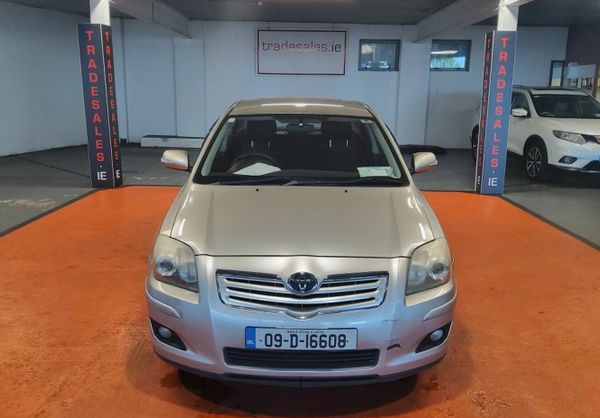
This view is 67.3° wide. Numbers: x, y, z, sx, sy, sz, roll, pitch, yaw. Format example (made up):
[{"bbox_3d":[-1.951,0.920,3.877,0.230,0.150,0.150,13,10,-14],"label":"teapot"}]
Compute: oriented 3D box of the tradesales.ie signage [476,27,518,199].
[{"bbox_3d":[3.070,-1.478,7.128,0.365,2.470,0.330,1,14,0],"label":"tradesales.ie signage"}]

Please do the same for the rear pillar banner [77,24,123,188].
[{"bbox_3d":[-3.174,-1.584,7.211,0.375,2.490,0.330,1,14,0],"label":"rear pillar banner"}]

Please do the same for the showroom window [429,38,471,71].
[{"bbox_3d":[4.279,-4.346,12.759,1.114,0.836,0.120,1,14,0],"label":"showroom window"}]

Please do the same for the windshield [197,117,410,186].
[{"bbox_3d":[0.010,-0.458,3.332,1.470,0.140,0.840,1,45,0],"label":"windshield"}]

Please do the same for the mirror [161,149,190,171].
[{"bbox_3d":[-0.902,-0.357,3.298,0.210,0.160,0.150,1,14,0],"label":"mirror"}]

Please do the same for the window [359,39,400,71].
[{"bbox_3d":[2.266,-4.347,12.764,1.151,0.834,0.120,1,14,0],"label":"window"}]

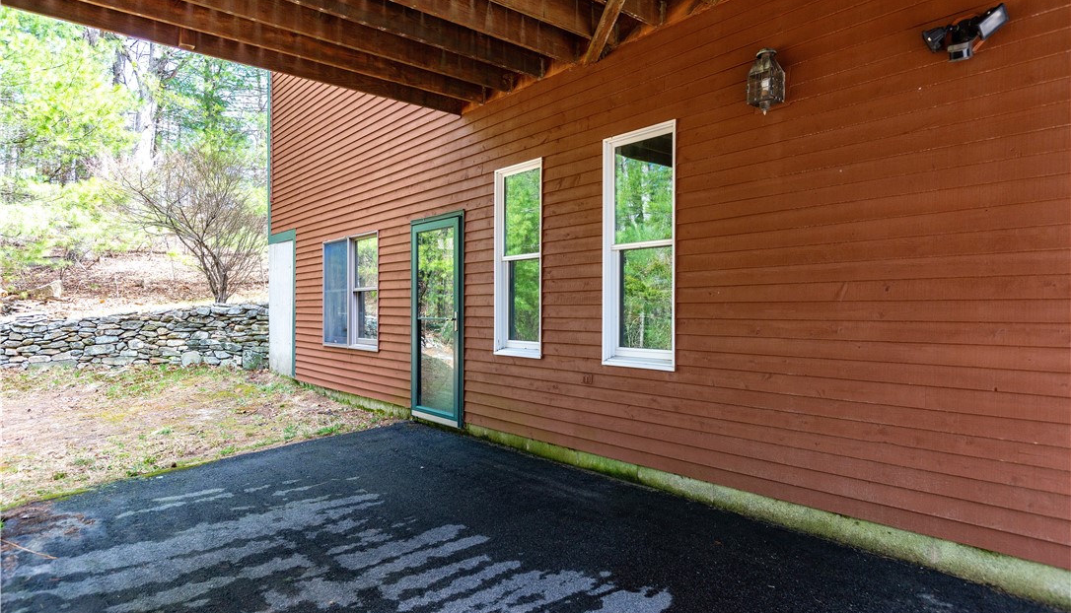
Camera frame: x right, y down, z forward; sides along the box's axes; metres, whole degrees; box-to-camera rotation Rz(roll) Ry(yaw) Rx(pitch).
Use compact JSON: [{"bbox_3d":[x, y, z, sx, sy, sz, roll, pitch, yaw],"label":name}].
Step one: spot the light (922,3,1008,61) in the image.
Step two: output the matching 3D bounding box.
[{"bbox_3d":[1.938,-1.204,2.689,0.170,0.224,0.322,1,-1,-42],"label":"light"}]

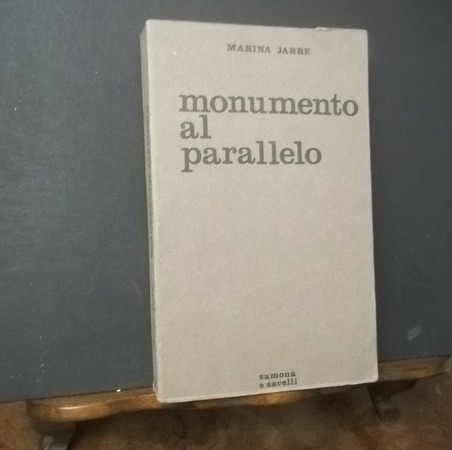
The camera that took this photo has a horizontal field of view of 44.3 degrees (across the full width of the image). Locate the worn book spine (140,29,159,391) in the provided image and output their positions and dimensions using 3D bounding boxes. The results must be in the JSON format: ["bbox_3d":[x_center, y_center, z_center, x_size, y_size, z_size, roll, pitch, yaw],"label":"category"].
[{"bbox_3d":[-0.038,-0.007,0.305,0.011,0.201,0.024,-2,0,-13],"label":"worn book spine"}]

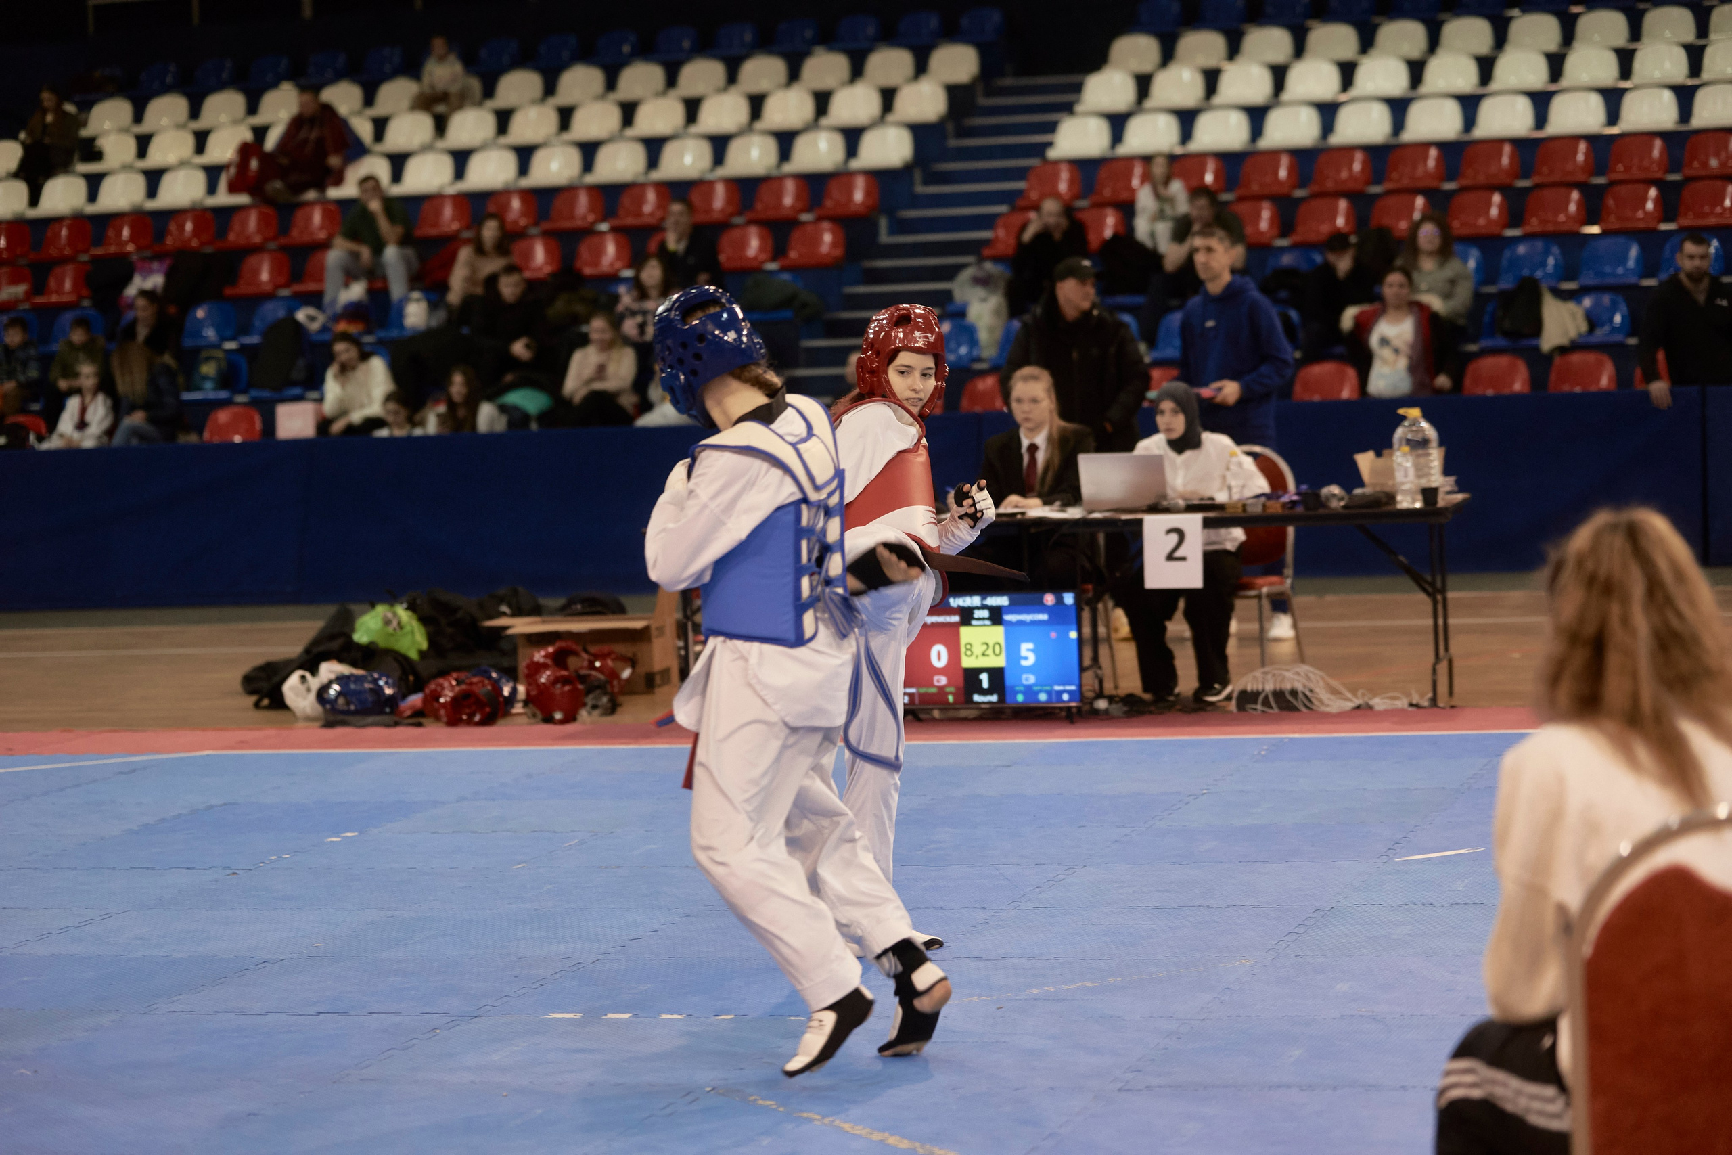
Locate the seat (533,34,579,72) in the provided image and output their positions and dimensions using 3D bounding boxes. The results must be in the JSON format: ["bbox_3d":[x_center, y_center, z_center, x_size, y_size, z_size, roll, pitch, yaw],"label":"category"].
[{"bbox_3d":[-2.383,-3.941,32.690,0.400,0.300,0.380,-2,4,15],"label":"seat"}]

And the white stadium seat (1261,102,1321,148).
[{"bbox_3d":[2.637,-2.822,27.043,0.360,0.287,0.330,-2,4,16],"label":"white stadium seat"}]

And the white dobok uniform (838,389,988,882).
[{"bbox_3d":[0.087,0.238,10.950,0.450,1.340,0.470,-1,4,18],"label":"white dobok uniform"}]

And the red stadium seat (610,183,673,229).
[{"bbox_3d":[-1.559,-2.544,29.665,0.395,0.310,0.380,-1,3,15],"label":"red stadium seat"}]

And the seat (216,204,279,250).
[{"bbox_3d":[-4.277,-2.419,29.984,0.400,0.310,0.350,-2,4,15],"label":"seat"}]

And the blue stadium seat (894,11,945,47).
[{"bbox_3d":[0.381,-4.165,33.020,0.395,0.310,0.380,-1,3,15],"label":"blue stadium seat"}]

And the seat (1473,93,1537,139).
[{"bbox_3d":[4.381,-3.170,29.738,0.390,0.310,0.370,-1,4,16],"label":"seat"}]

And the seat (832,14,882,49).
[{"bbox_3d":[-0.078,-4.188,33.316,0.400,0.330,0.390,-1,4,15],"label":"seat"}]

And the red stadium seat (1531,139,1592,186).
[{"bbox_3d":[4.530,-2.695,28.115,0.400,0.330,0.390,-1,4,15],"label":"red stadium seat"}]

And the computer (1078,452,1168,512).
[{"bbox_3d":[1.006,-0.363,16.414,0.320,0.207,0.285,-1,4,18],"label":"computer"}]

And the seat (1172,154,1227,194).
[{"bbox_3d":[1.984,-2.430,26.338,0.360,0.287,0.330,-2,4,16],"label":"seat"}]

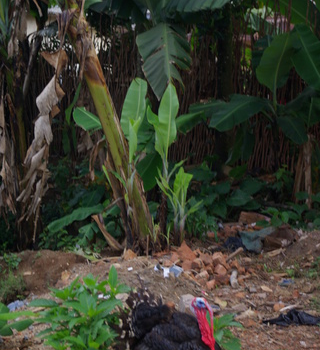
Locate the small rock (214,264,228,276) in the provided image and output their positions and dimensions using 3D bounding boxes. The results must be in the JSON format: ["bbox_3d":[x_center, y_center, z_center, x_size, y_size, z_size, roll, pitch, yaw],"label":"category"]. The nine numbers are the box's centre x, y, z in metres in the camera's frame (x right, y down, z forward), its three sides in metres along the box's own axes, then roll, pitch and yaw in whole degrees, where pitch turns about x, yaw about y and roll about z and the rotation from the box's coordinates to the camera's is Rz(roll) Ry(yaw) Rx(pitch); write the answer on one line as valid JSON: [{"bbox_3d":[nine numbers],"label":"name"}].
[{"bbox_3d":[0.619,0.951,11.000,0.137,0.111,0.124,0,2,0],"label":"small rock"}]

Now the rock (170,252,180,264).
[{"bbox_3d":[0.142,0.758,10.050,0.100,0.105,0.090,0,3,0],"label":"rock"}]

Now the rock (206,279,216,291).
[{"bbox_3d":[0.509,1.092,10.800,0.096,0.109,0.103,0,2,0],"label":"rock"}]

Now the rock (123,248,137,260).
[{"bbox_3d":[-0.312,0.804,11.200,0.139,0.113,0.127,0,2,0],"label":"rock"}]

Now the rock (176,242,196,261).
[{"bbox_3d":[0.245,0.707,10.100,0.178,0.175,0.140,0,3,0],"label":"rock"}]

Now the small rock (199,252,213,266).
[{"bbox_3d":[0.466,0.855,11.200,0.139,0.132,0.136,0,2,0],"label":"small rock"}]

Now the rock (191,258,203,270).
[{"bbox_3d":[0.371,0.899,11.100,0.118,0.112,0.116,0,2,0],"label":"rock"}]

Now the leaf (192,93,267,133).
[{"bbox_3d":[0.846,-0.760,13.300,0.920,0.462,0.450,0,2,0],"label":"leaf"}]

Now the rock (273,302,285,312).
[{"bbox_3d":[0.943,1.046,8.700,0.098,0.078,0.085,0,3,0],"label":"rock"}]

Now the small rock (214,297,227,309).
[{"bbox_3d":[0.548,1.164,9.900,0.105,0.100,0.103,0,2,0],"label":"small rock"}]

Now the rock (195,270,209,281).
[{"bbox_3d":[0.364,0.882,9.600,0.123,0.100,0.105,0,3,0],"label":"rock"}]

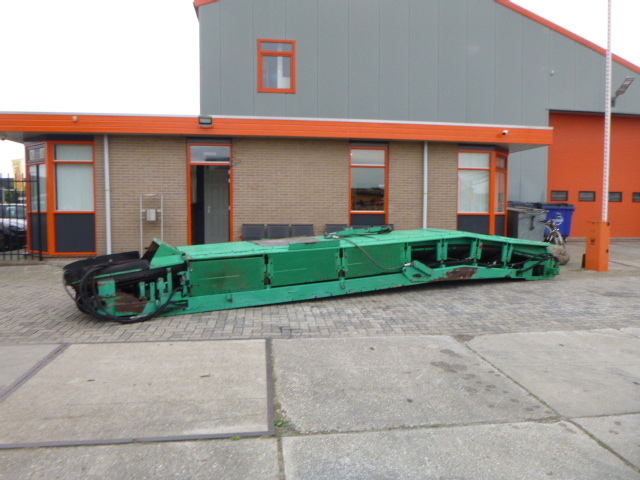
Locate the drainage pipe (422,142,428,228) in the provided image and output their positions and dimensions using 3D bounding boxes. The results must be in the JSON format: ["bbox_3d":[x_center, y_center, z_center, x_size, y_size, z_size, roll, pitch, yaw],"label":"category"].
[{"bbox_3d":[2.535,-0.974,11.119,0.085,2.771,0.085,0,4,-7],"label":"drainage pipe"}]

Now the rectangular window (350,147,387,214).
[{"bbox_3d":[1.180,-1.445,11.204,0.900,1.630,0.100,0,4,-7],"label":"rectangular window"}]

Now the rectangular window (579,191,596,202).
[{"bbox_3d":[9.496,-1.542,16.389,0.630,0.370,0.060,0,4,-7],"label":"rectangular window"}]

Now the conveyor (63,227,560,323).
[{"bbox_3d":[0.480,0.319,7.663,8.100,0.970,1.550,-2,5,-24],"label":"conveyor"}]

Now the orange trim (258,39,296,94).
[{"bbox_3d":[-1.358,-5.502,14.648,1.216,1.679,0.120,0,4,-7],"label":"orange trim"}]

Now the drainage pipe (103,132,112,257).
[{"bbox_3d":[-4.753,-0.978,10.345,0.090,2.720,0.090,0,4,-7],"label":"drainage pipe"}]

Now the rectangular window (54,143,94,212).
[{"bbox_3d":[-5.382,-1.367,10.157,0.860,1.558,0.120,0,4,-7],"label":"rectangular window"}]

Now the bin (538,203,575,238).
[{"bbox_3d":[7.880,-0.583,15.700,1.250,1.350,1.000,0,4,-7],"label":"bin"}]

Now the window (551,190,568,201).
[{"bbox_3d":[8.443,-1.547,16.252,0.620,0.360,0.060,0,4,-7],"label":"window"}]

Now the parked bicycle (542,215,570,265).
[{"bbox_3d":[6.089,-0.077,11.900,0.600,1.050,1.700,2,4,22],"label":"parked bicycle"}]

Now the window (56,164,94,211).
[{"bbox_3d":[-5.484,-1.173,10.367,0.810,1.060,0.090,0,4,-7],"label":"window"}]

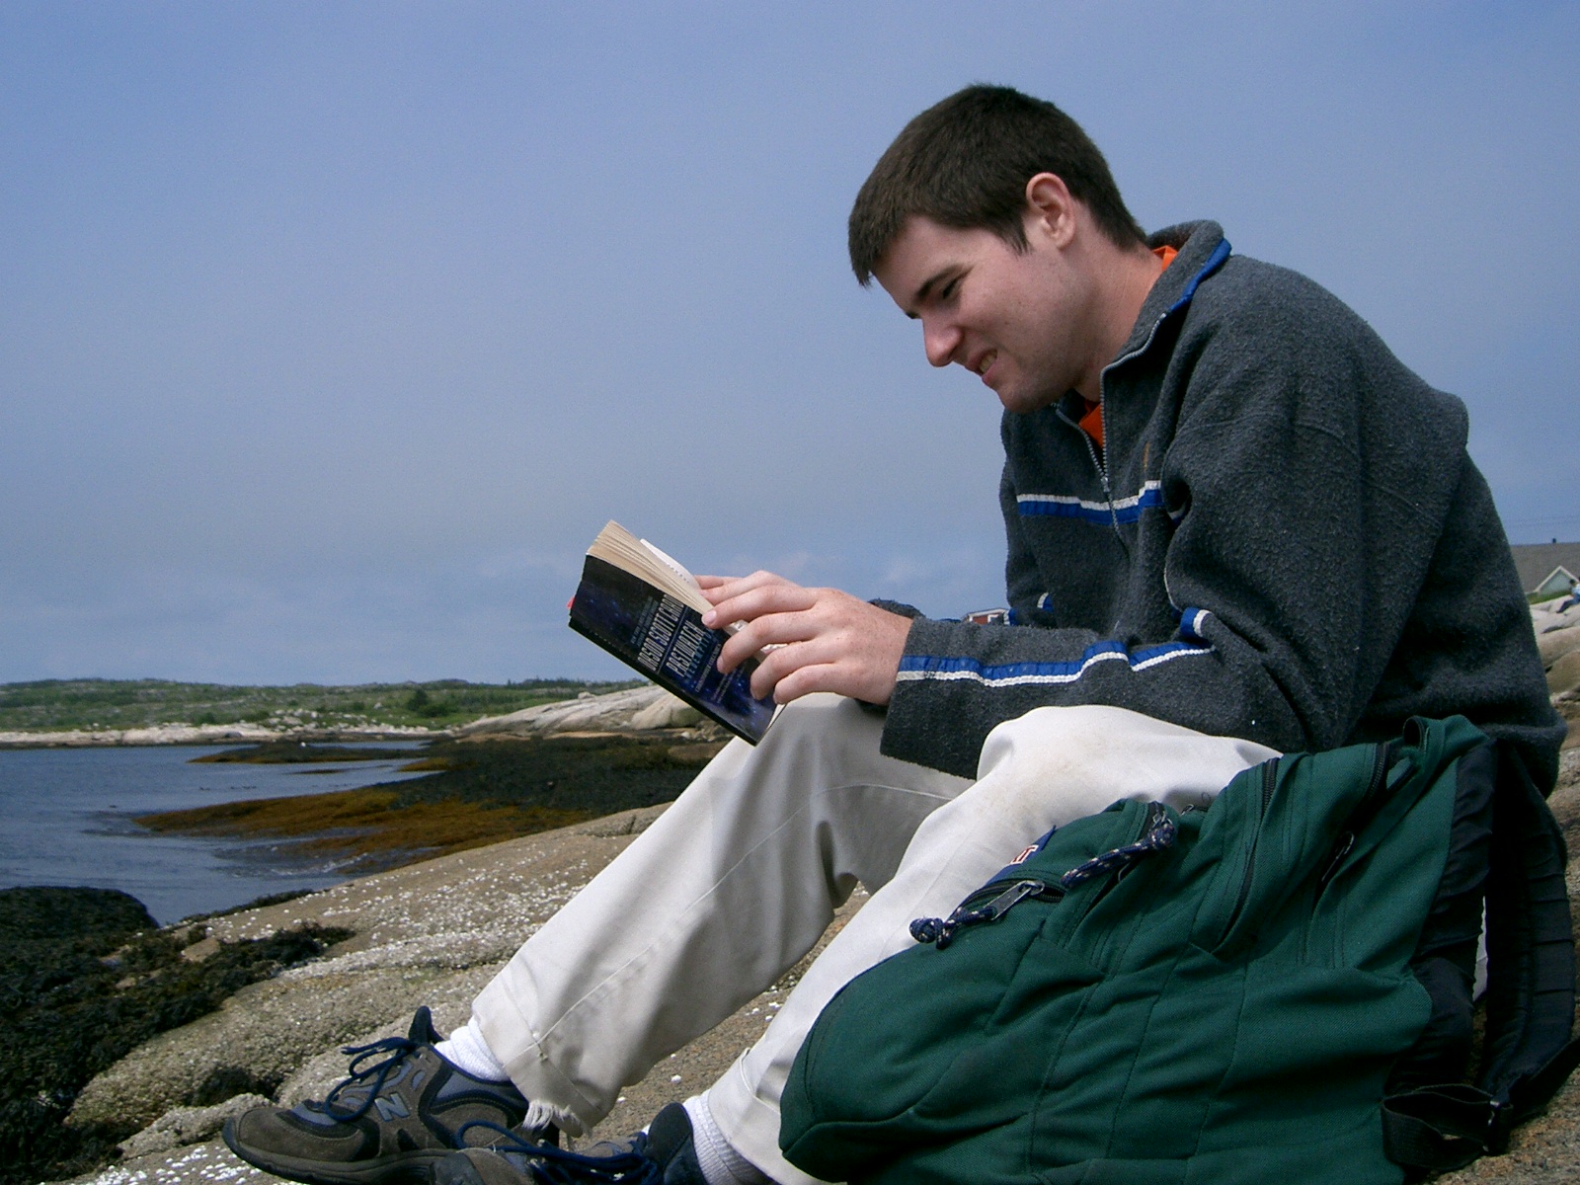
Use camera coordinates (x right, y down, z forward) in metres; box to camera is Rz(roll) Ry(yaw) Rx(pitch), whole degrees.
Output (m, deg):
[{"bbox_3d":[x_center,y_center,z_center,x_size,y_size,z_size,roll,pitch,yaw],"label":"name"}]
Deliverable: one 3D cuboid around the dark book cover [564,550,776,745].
[{"bbox_3d":[-0.087,0.044,1.342,0.173,0.020,0.107,33,-28,5],"label":"dark book cover"}]

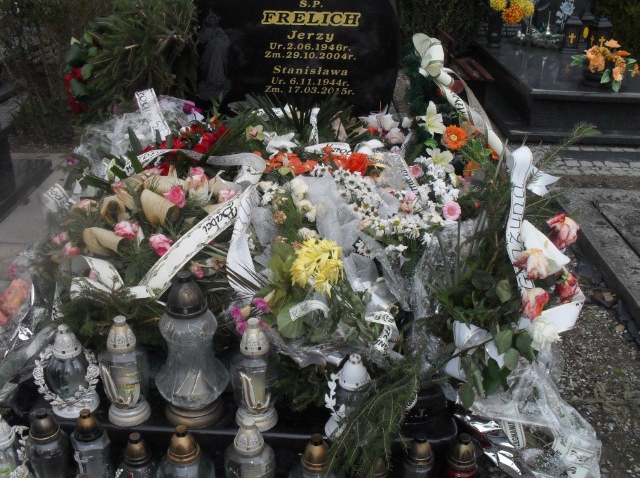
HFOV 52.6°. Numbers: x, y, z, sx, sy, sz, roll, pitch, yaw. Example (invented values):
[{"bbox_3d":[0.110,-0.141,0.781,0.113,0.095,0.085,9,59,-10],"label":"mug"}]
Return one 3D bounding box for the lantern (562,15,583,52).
[{"bbox_3d":[1.912,-1.552,4.900,0.135,0.255,0.135,3,21,7],"label":"lantern"}]

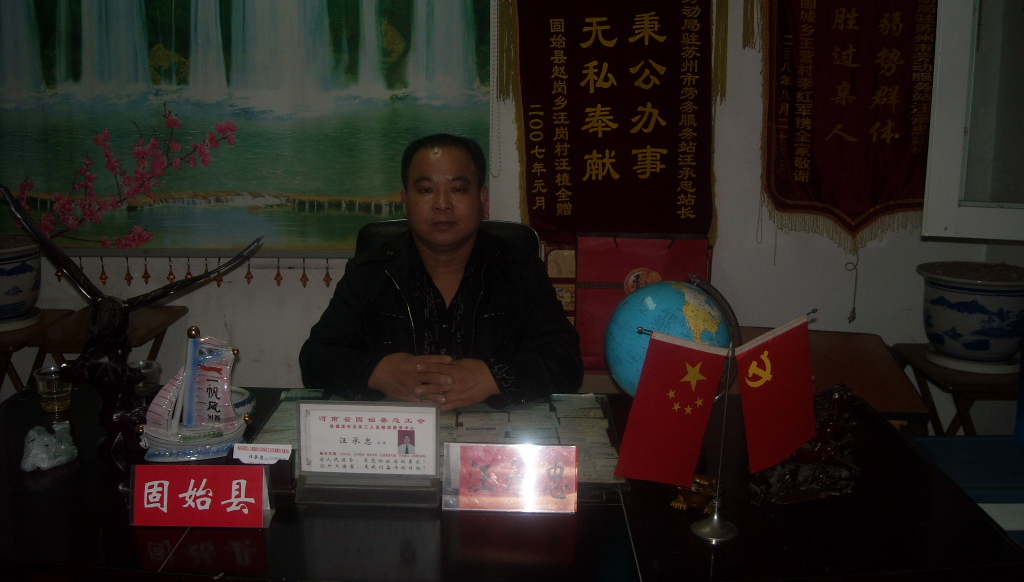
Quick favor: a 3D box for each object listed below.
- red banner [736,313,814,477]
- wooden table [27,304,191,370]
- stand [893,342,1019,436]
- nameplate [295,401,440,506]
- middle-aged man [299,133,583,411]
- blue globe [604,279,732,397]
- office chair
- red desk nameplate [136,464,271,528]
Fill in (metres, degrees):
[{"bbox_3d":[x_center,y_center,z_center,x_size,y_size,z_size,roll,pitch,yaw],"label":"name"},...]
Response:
[{"bbox_3d":[0.387,0.155,1.510,0.134,0.200,0.015,-26,35,-30],"label":"red banner"},{"bbox_3d":[-1.186,0.427,3.132,0.320,0.670,0.470,1,12,0],"label":"wooden table"},{"bbox_3d":[1.228,0.530,2.804,0.320,0.670,0.450,1,12,0],"label":"stand"},{"bbox_3d":[-0.220,0.249,1.607,0.220,0.150,0.070,1,12,3],"label":"nameplate"},{"bbox_3d":[-0.154,0.308,2.282,0.600,1.280,0.680,1,12,0],"label":"middle-aged man"},{"bbox_3d":[0.281,0.126,1.807,0.228,0.323,0.220,1,12,0],"label":"blue globe"},{"bbox_3d":[-0.166,0.394,2.432,0.600,1.050,0.650,1,12,0],"label":"office chair"},{"bbox_3d":[-0.453,0.297,1.526,0.204,0.082,0.062,1,12,1],"label":"red desk nameplate"}]

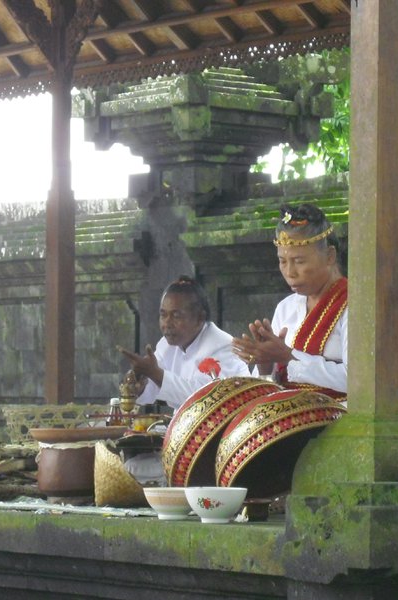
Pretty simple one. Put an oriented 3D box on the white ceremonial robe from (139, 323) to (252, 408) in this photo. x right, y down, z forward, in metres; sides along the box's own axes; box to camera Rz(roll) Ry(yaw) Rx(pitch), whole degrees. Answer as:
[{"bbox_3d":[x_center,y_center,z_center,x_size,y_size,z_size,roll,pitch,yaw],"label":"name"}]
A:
[{"bbox_3d":[-0.015,0.312,8.800,0.340,0.470,0.420,2,-3,-38],"label":"white ceremonial robe"}]

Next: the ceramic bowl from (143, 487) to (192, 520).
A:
[{"bbox_3d":[-0.060,0.488,6.250,0.145,0.073,0.145,0,-2,0],"label":"ceramic bowl"}]

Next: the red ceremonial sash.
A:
[{"bbox_3d":[0.375,0.116,7.500,0.260,0.360,0.320,2,-3,-38],"label":"red ceremonial sash"}]

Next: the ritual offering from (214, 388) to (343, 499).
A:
[{"bbox_3d":[0.199,0.371,6.971,0.420,0.190,0.420,0,-44,-52],"label":"ritual offering"}]

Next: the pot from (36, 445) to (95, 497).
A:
[{"bbox_3d":[-0.323,0.471,7.050,0.225,0.165,0.220,0,-2,0],"label":"pot"}]

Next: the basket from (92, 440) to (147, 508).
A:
[{"bbox_3d":[-0.202,0.458,6.860,0.150,0.175,0.150,0,-2,6],"label":"basket"}]

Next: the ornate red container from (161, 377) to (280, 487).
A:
[{"bbox_3d":[0.050,0.352,6.796,0.185,0.400,0.400,39,0,30],"label":"ornate red container"}]

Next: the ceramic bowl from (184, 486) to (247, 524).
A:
[{"bbox_3d":[0.043,0.522,6.640,0.160,0.091,0.160,0,-2,0],"label":"ceramic bowl"}]

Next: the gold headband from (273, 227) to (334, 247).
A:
[{"bbox_3d":[0.303,-0.183,7.460,0.190,0.050,0.165,-14,7,-41],"label":"gold headband"}]

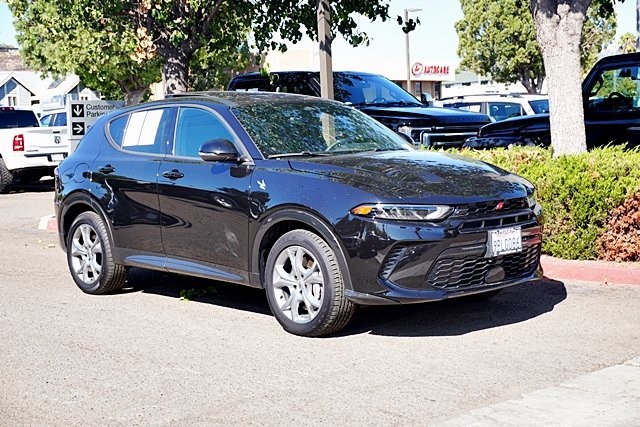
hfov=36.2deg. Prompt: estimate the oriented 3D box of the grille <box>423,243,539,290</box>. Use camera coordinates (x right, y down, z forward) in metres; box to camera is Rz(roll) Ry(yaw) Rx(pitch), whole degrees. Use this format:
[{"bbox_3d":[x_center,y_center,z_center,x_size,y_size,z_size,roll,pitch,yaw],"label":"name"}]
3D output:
[{"bbox_3d":[1.058,0.301,6.054,1.070,0.230,0.170,-5,6,-42],"label":"grille"}]

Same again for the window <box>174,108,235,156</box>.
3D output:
[{"bbox_3d":[-0.781,-0.590,6.941,0.060,0.390,0.890,21,-12,-41],"label":"window"}]

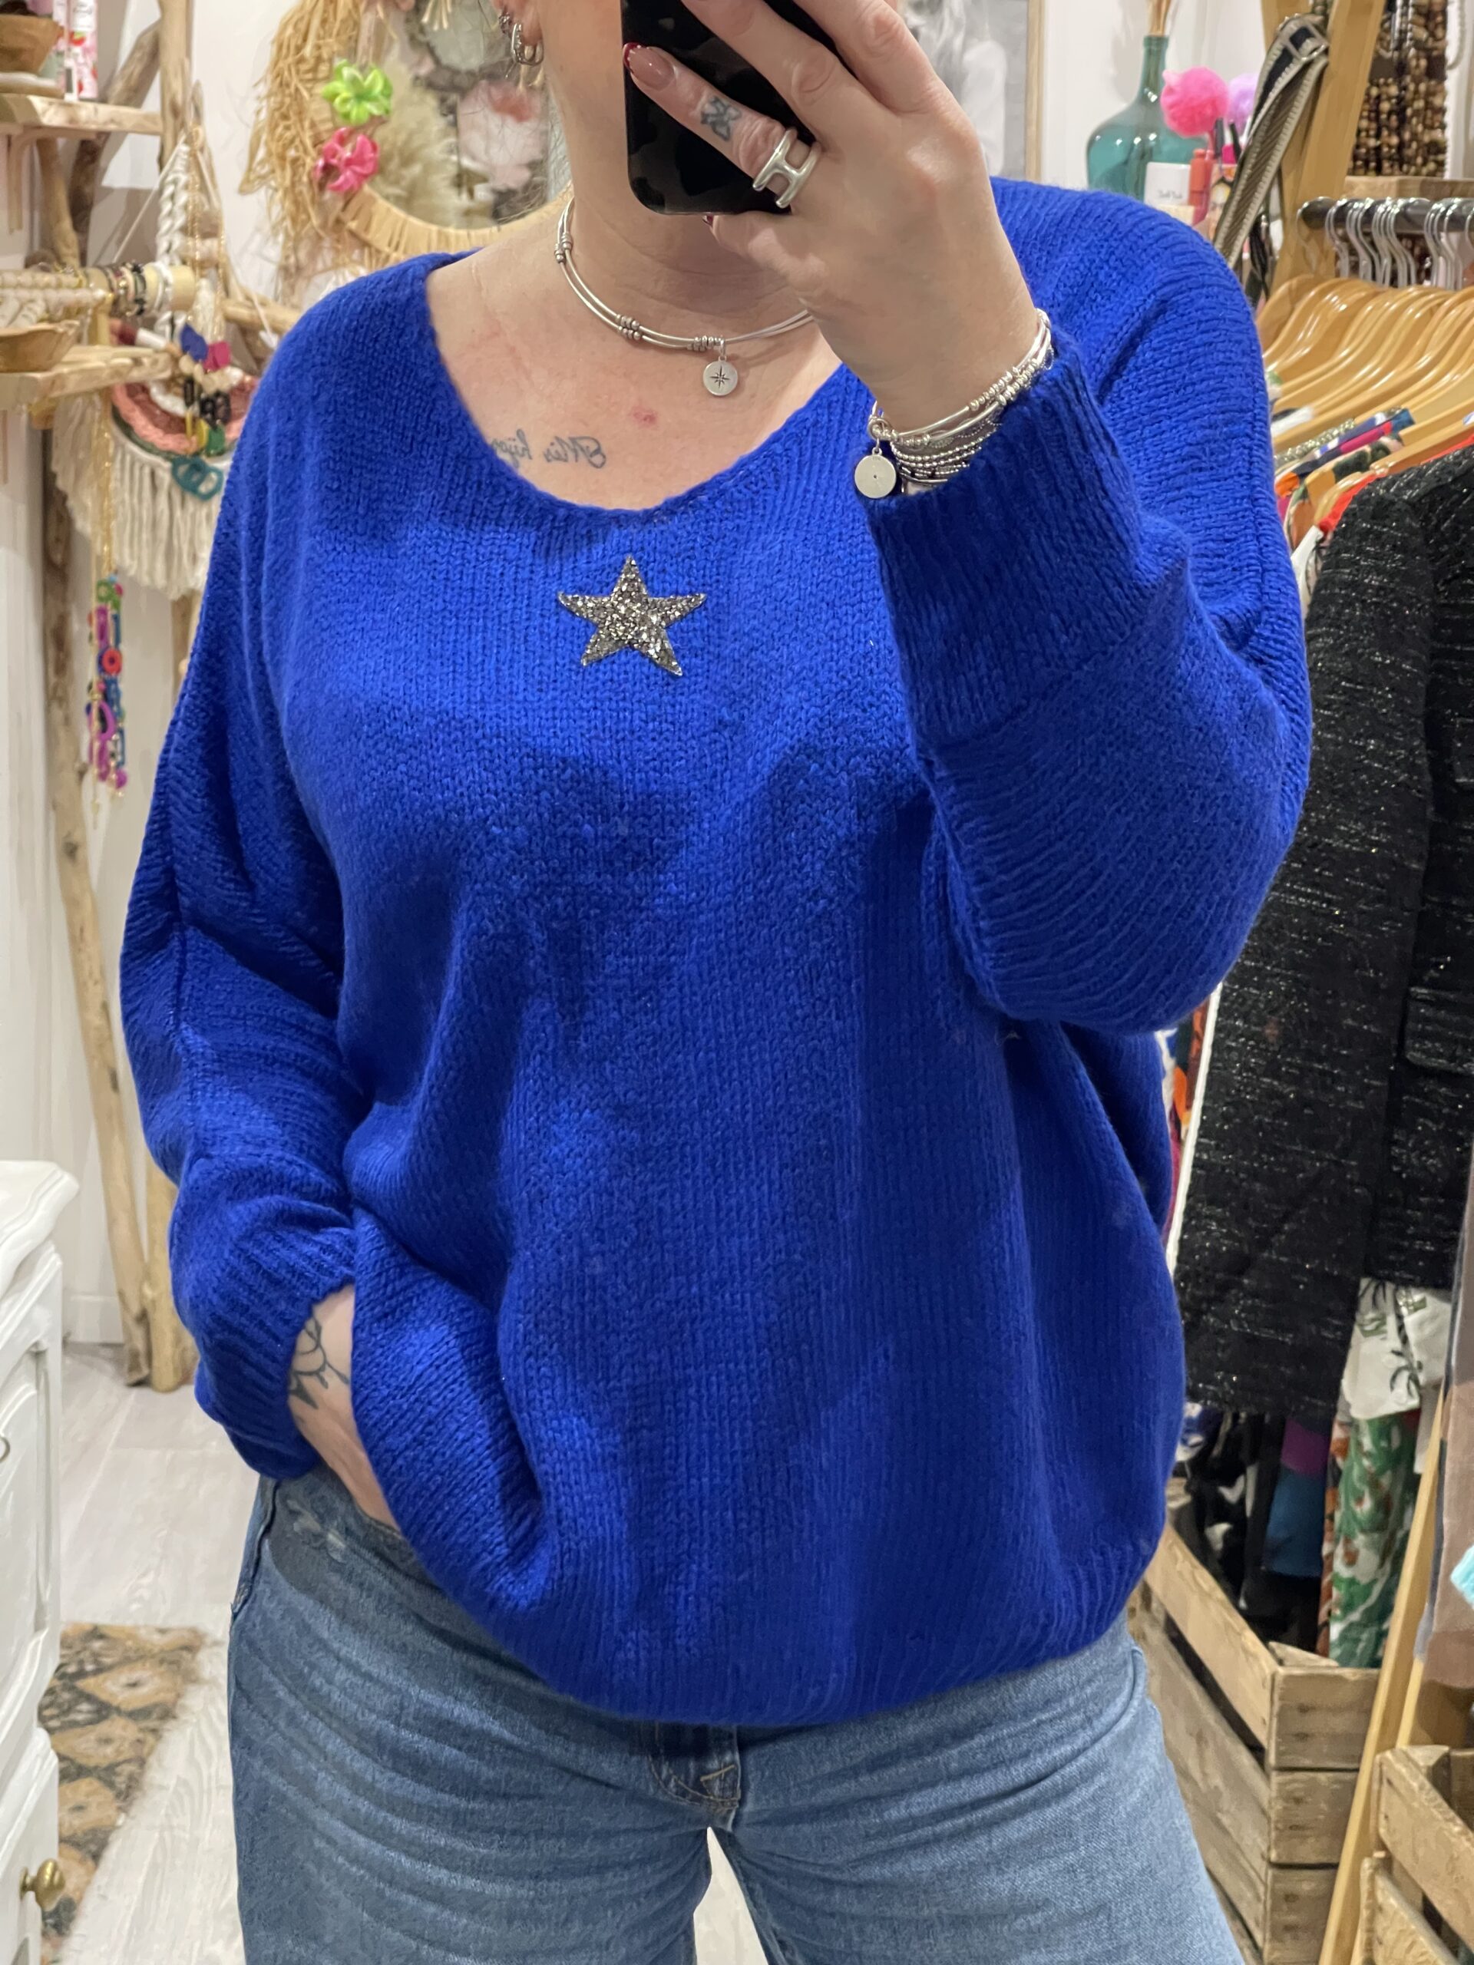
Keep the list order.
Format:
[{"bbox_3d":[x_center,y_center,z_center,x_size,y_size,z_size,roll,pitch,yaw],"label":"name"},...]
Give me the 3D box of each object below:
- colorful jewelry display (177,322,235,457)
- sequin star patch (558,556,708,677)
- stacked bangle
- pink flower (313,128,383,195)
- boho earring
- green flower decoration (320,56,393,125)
[{"bbox_3d":[-0.659,-0.734,4.500,0.072,0.168,0.045,1,8,0],"label":"colorful jewelry display"},{"bbox_3d":[-0.041,-0.142,1.405,0.057,0.050,0.008,0,-16,-2],"label":"sequin star patch"},{"bbox_3d":[0.072,-0.190,1.175,0.066,0.032,0.060,-31,19,4],"label":"stacked bangle"},{"bbox_3d":[-0.493,-1.041,4.600,0.085,0.085,0.045,0,8,-6],"label":"pink flower"},{"bbox_3d":[-0.086,-0.377,1.450,0.018,0.021,0.013,1,8,0],"label":"boho earring"},{"bbox_3d":[-0.481,-1.127,4.600,0.092,0.083,0.045,1,8,-3],"label":"green flower decoration"}]

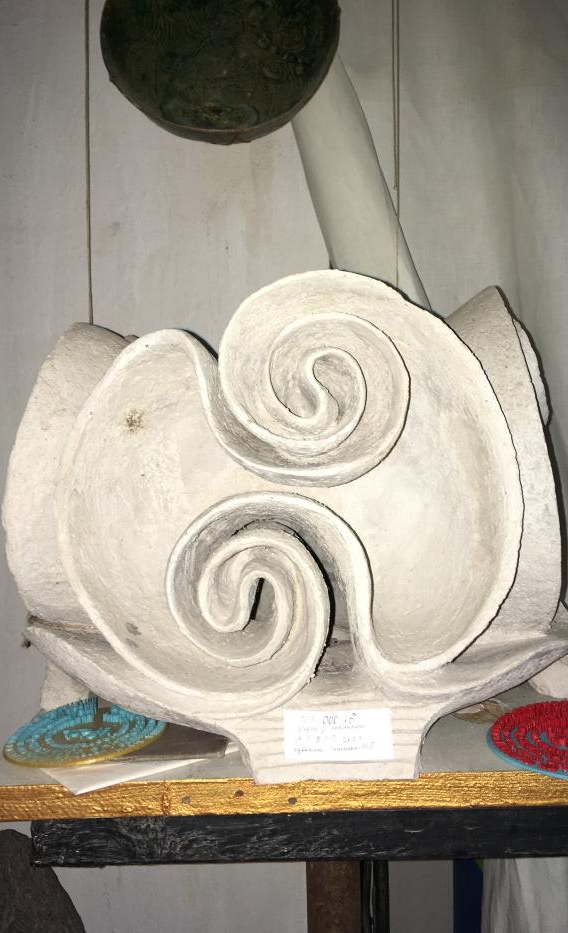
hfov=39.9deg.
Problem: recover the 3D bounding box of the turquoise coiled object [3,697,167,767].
[{"bbox_3d":[-0.160,0.213,0.635,0.130,0.013,0.130,-5,0,-2],"label":"turquoise coiled object"}]

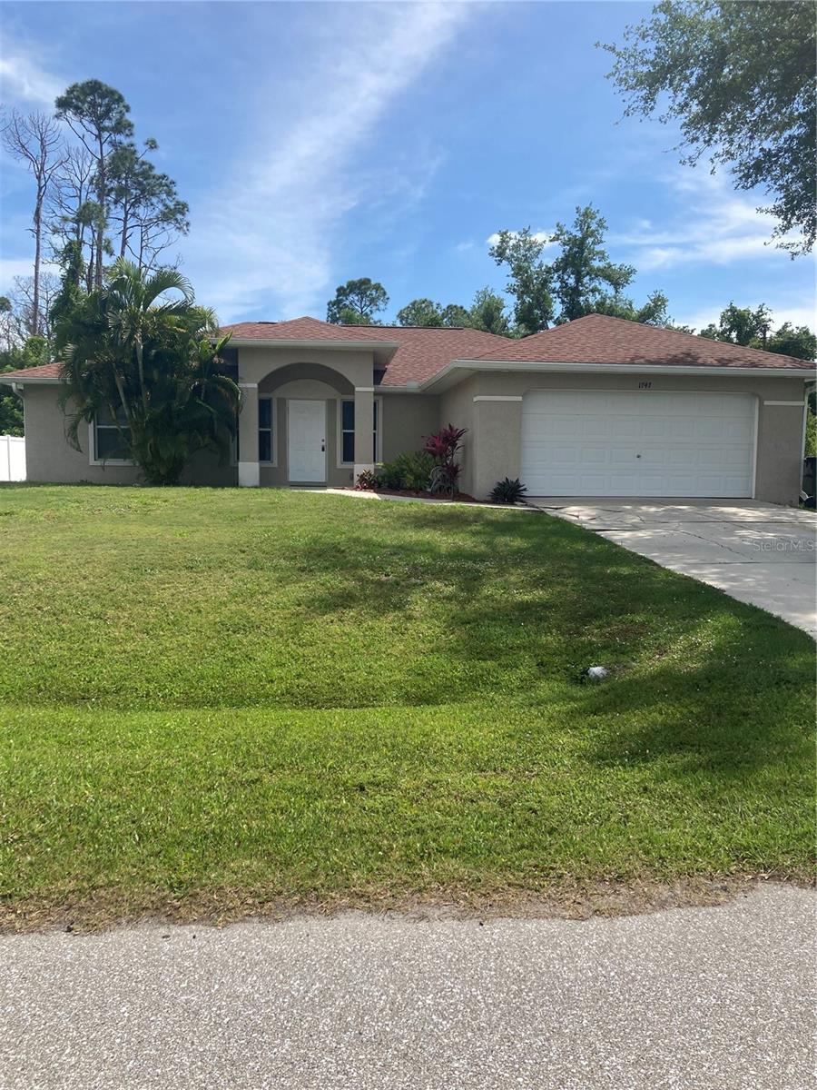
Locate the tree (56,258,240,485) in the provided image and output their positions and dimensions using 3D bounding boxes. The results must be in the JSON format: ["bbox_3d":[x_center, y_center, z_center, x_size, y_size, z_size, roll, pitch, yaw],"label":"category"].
[{"bbox_3d":[-5.785,-3.837,19.600,4.000,5.000,3.600,0,5,-7],"label":"tree"}]

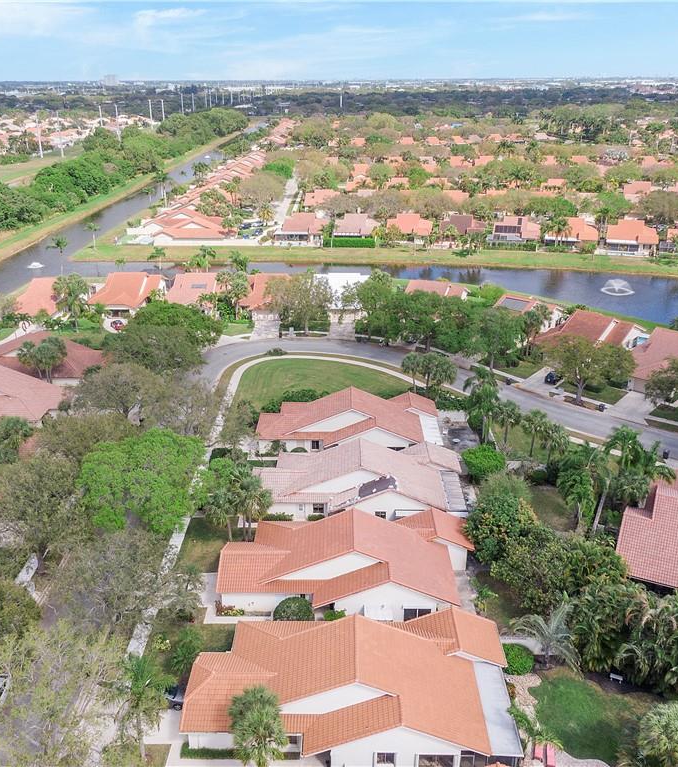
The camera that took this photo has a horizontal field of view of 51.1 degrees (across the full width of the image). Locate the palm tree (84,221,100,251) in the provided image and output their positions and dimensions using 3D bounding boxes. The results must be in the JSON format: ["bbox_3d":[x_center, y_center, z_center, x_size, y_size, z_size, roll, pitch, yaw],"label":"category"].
[{"bbox_3d":[-70.810,-41.911,202.220,4.400,7.200,4.400,0,23,0],"label":"palm tree"}]

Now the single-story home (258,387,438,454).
[{"bbox_3d":[1.425,4.655,91.338,23.200,6.200,12.900,0,23,0],"label":"single-story home"}]

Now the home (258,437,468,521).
[{"bbox_3d":[2.003,10.525,79.931,24.200,6.600,13.200,0,23,0],"label":"home"}]

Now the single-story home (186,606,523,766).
[{"bbox_3d":[0.789,21.543,52.118,23.750,6.200,12.700,0,23,0],"label":"single-story home"}]

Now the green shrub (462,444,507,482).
[{"bbox_3d":[17.275,9.014,84.051,5.200,3.800,5.000,0,23,0],"label":"green shrub"}]

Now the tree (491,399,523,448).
[{"bbox_3d":[21.927,5.345,91.897,4.000,6.500,4.000,0,23,0],"label":"tree"}]

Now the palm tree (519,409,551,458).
[{"bbox_3d":[24.511,6.396,89.253,3.887,6.633,3.887,0,23,0],"label":"palm tree"}]

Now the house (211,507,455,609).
[{"bbox_3d":[0.981,16.149,66.836,23.800,6.600,13.100,0,23,0],"label":"house"}]

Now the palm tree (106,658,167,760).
[{"bbox_3d":[-13.426,22.759,48.659,3.951,8.914,3.951,0,23,0],"label":"palm tree"}]

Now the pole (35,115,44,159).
[{"bbox_3d":[-177.648,-146.376,420.957,0.900,24.700,0.900,0,23,0],"label":"pole"}]

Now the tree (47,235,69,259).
[{"bbox_3d":[-67.952,-30.193,171.453,4.700,9.900,4.700,0,23,0],"label":"tree"}]

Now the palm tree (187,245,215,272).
[{"bbox_3d":[-32.732,-29.262,169.147,5.800,7.300,5.200,0,23,0],"label":"palm tree"}]

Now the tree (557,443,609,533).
[{"bbox_3d":[24.749,11.038,73.894,4.666,10.212,4.666,0,23,0],"label":"tree"}]

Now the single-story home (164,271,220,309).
[{"bbox_3d":[-30.047,-20.558,153.363,12.600,6.100,23.520,0,23,0],"label":"single-story home"}]

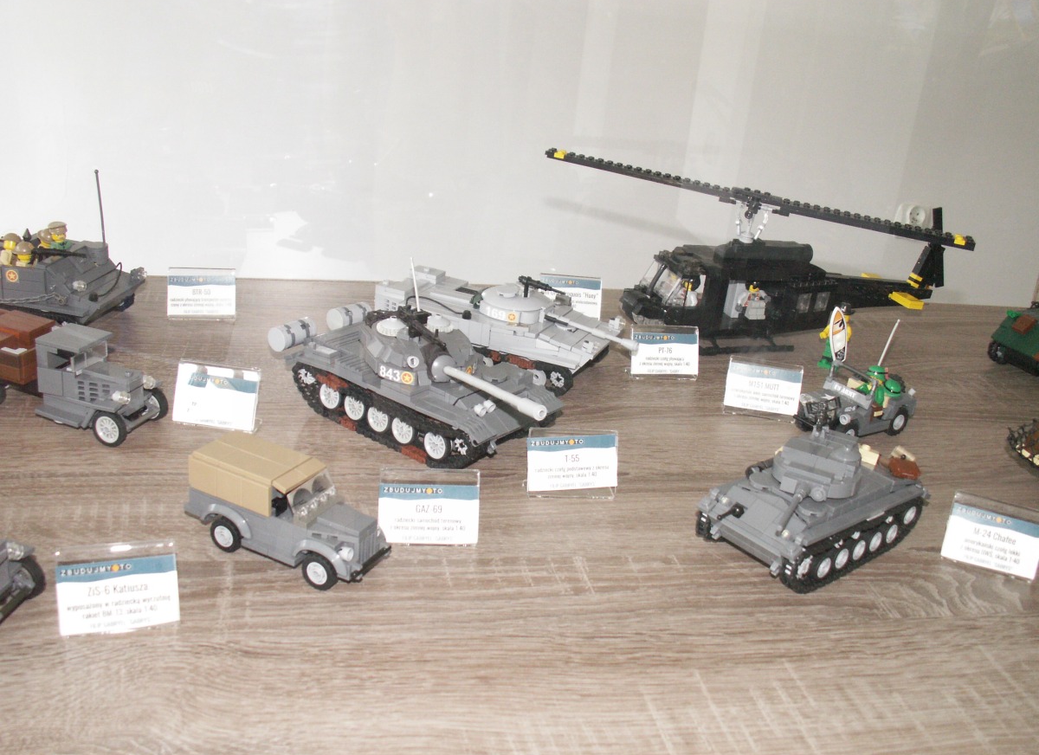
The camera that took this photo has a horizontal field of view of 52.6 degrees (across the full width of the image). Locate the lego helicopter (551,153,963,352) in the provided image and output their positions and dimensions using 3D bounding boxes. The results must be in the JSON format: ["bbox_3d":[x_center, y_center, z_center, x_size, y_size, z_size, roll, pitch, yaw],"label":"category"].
[{"bbox_3d":[0.202,-0.096,0.863,0.345,0.141,0.155,-1,24,-16],"label":"lego helicopter"}]

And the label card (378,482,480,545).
[{"bbox_3d":[-0.047,0.071,0.549,0.051,0.031,0.004,2,6,-8],"label":"label card"}]

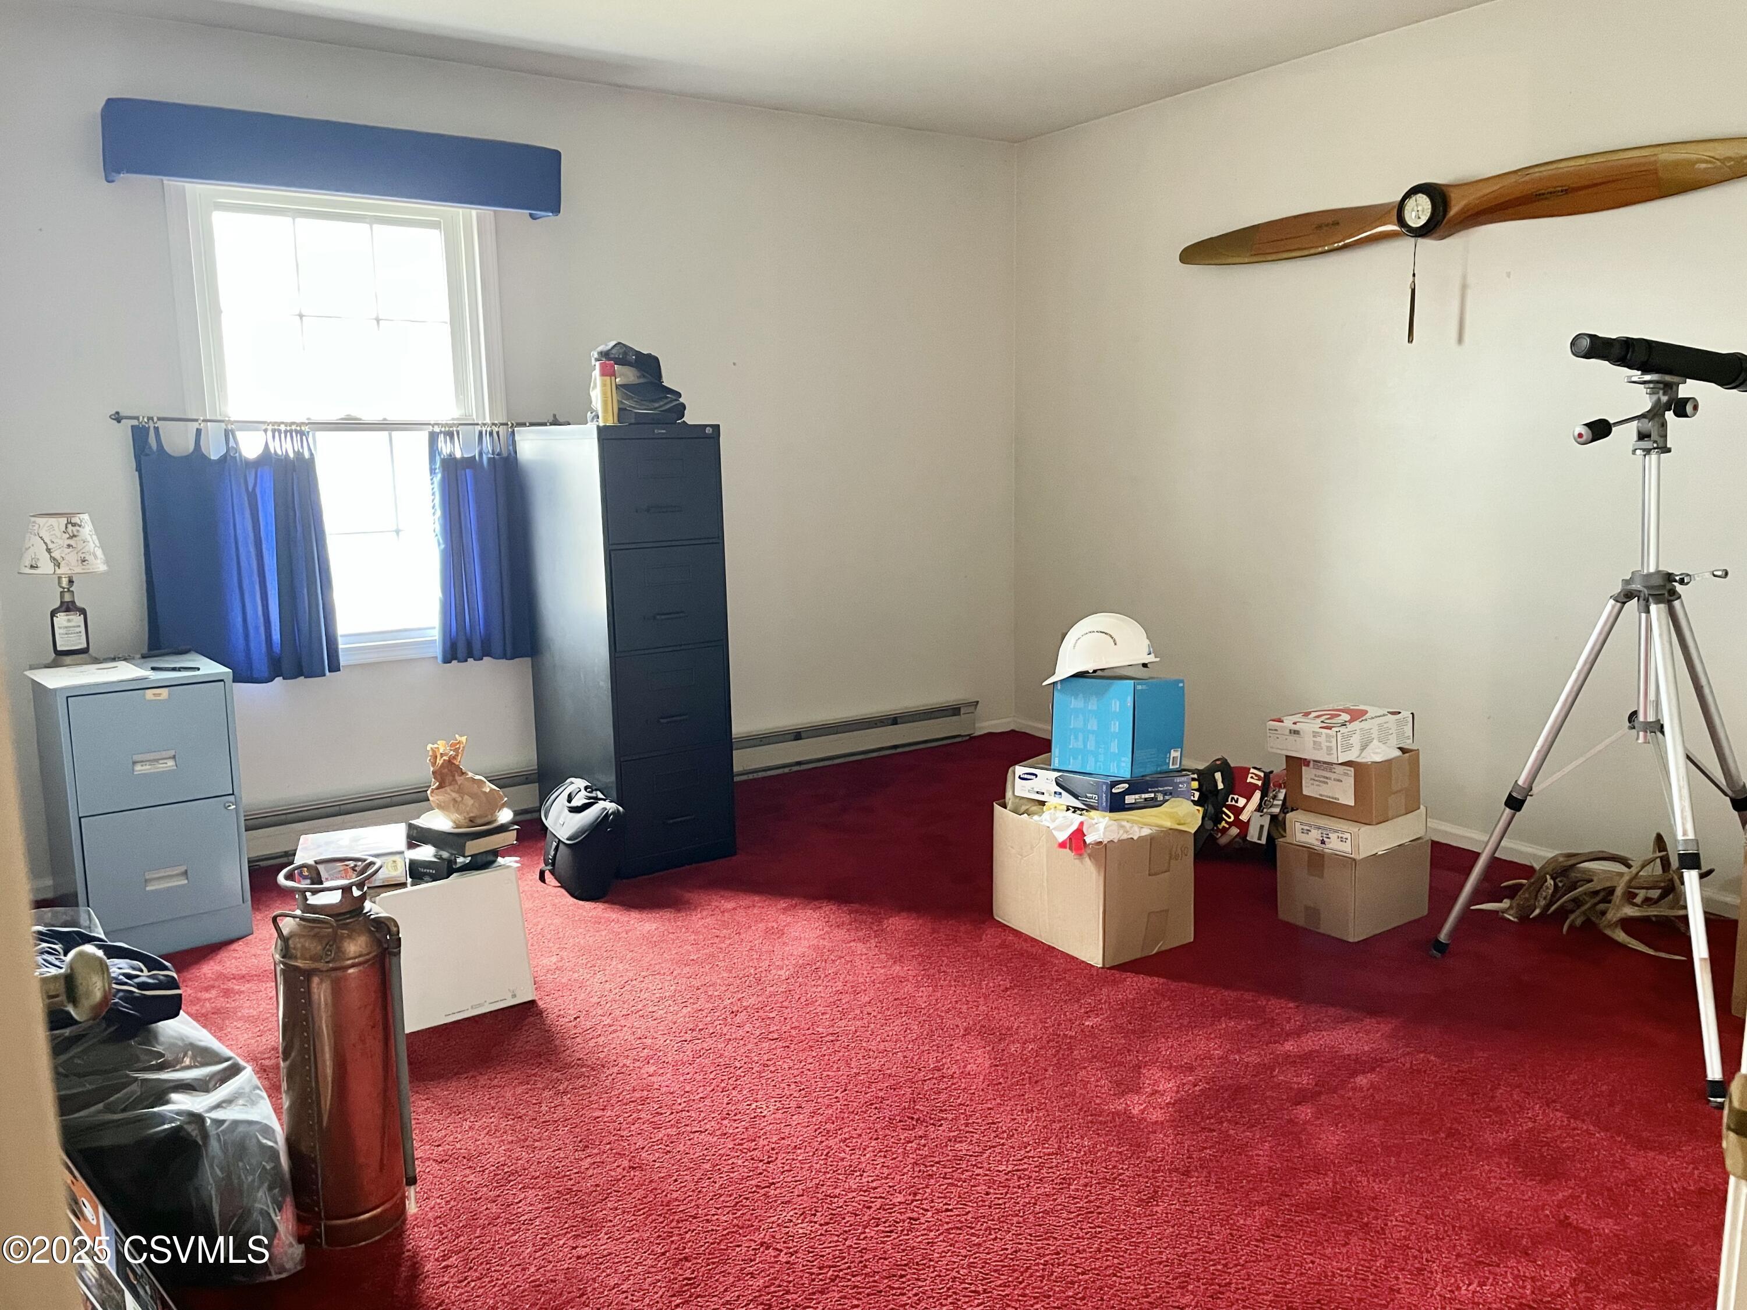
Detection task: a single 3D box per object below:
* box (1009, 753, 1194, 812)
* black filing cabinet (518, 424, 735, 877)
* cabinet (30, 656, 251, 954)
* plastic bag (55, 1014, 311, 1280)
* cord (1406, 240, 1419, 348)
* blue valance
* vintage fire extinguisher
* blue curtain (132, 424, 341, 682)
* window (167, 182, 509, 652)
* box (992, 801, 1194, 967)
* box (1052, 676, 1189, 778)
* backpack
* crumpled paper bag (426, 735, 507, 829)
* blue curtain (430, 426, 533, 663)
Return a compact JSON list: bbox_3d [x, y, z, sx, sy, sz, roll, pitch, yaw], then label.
[{"bbox_3d":[0.595,0.333,3.407,0.307,0.076,0.328,-3,4,-37],"label":"box"},{"bbox_3d":[-0.780,-0.048,4.135,0.382,1.319,0.658,-7,11,-33],"label":"black filing cabinet"},{"bbox_3d":[-1.931,0.386,3.474,0.387,0.708,0.436,-8,12,-38],"label":"cabinet"},{"bbox_3d":[-1.174,0.778,2.128,0.390,0.340,0.420,-4,10,-18],"label":"plastic bag"},{"bbox_3d":[1.589,-1.069,3.859,0.020,0.308,0.022,-7,11,-33],"label":"cord"},{"bbox_3d":[-1.561,-1.452,3.897,1.244,0.194,0.172,-7,11,-33],"label":"blue valance"},{"bbox_3d":[-0.860,0.639,2.149,0.209,0.602,0.179,-9,13,-43],"label":"vintage fire extinguisher"},{"bbox_3d":[-1.876,-0.296,3.883,0.515,0.755,0.090,-7,11,-33],"label":"blue curtain"},{"bbox_3d":[-1.608,-0.706,4.089,0.945,1.481,0.100,-7,11,-33],"label":"window"},{"bbox_3d":[0.564,0.564,3.400,0.296,0.306,0.436,-6,11,-31],"label":"box"},{"bbox_3d":[0.632,0.179,3.380,0.239,0.232,0.239,2,2,43],"label":"box"},{"bbox_3d":[-0.834,0.526,3.772,0.190,0.305,0.185,6,12,38],"label":"backpack"},{"bbox_3d":[-0.957,0.298,3.090,0.175,0.192,0.150,-4,10,-18],"label":"crumpled paper bag"},{"bbox_3d":[-1.254,-0.350,4.283,0.371,0.766,0.090,-7,11,-33],"label":"blue curtain"}]

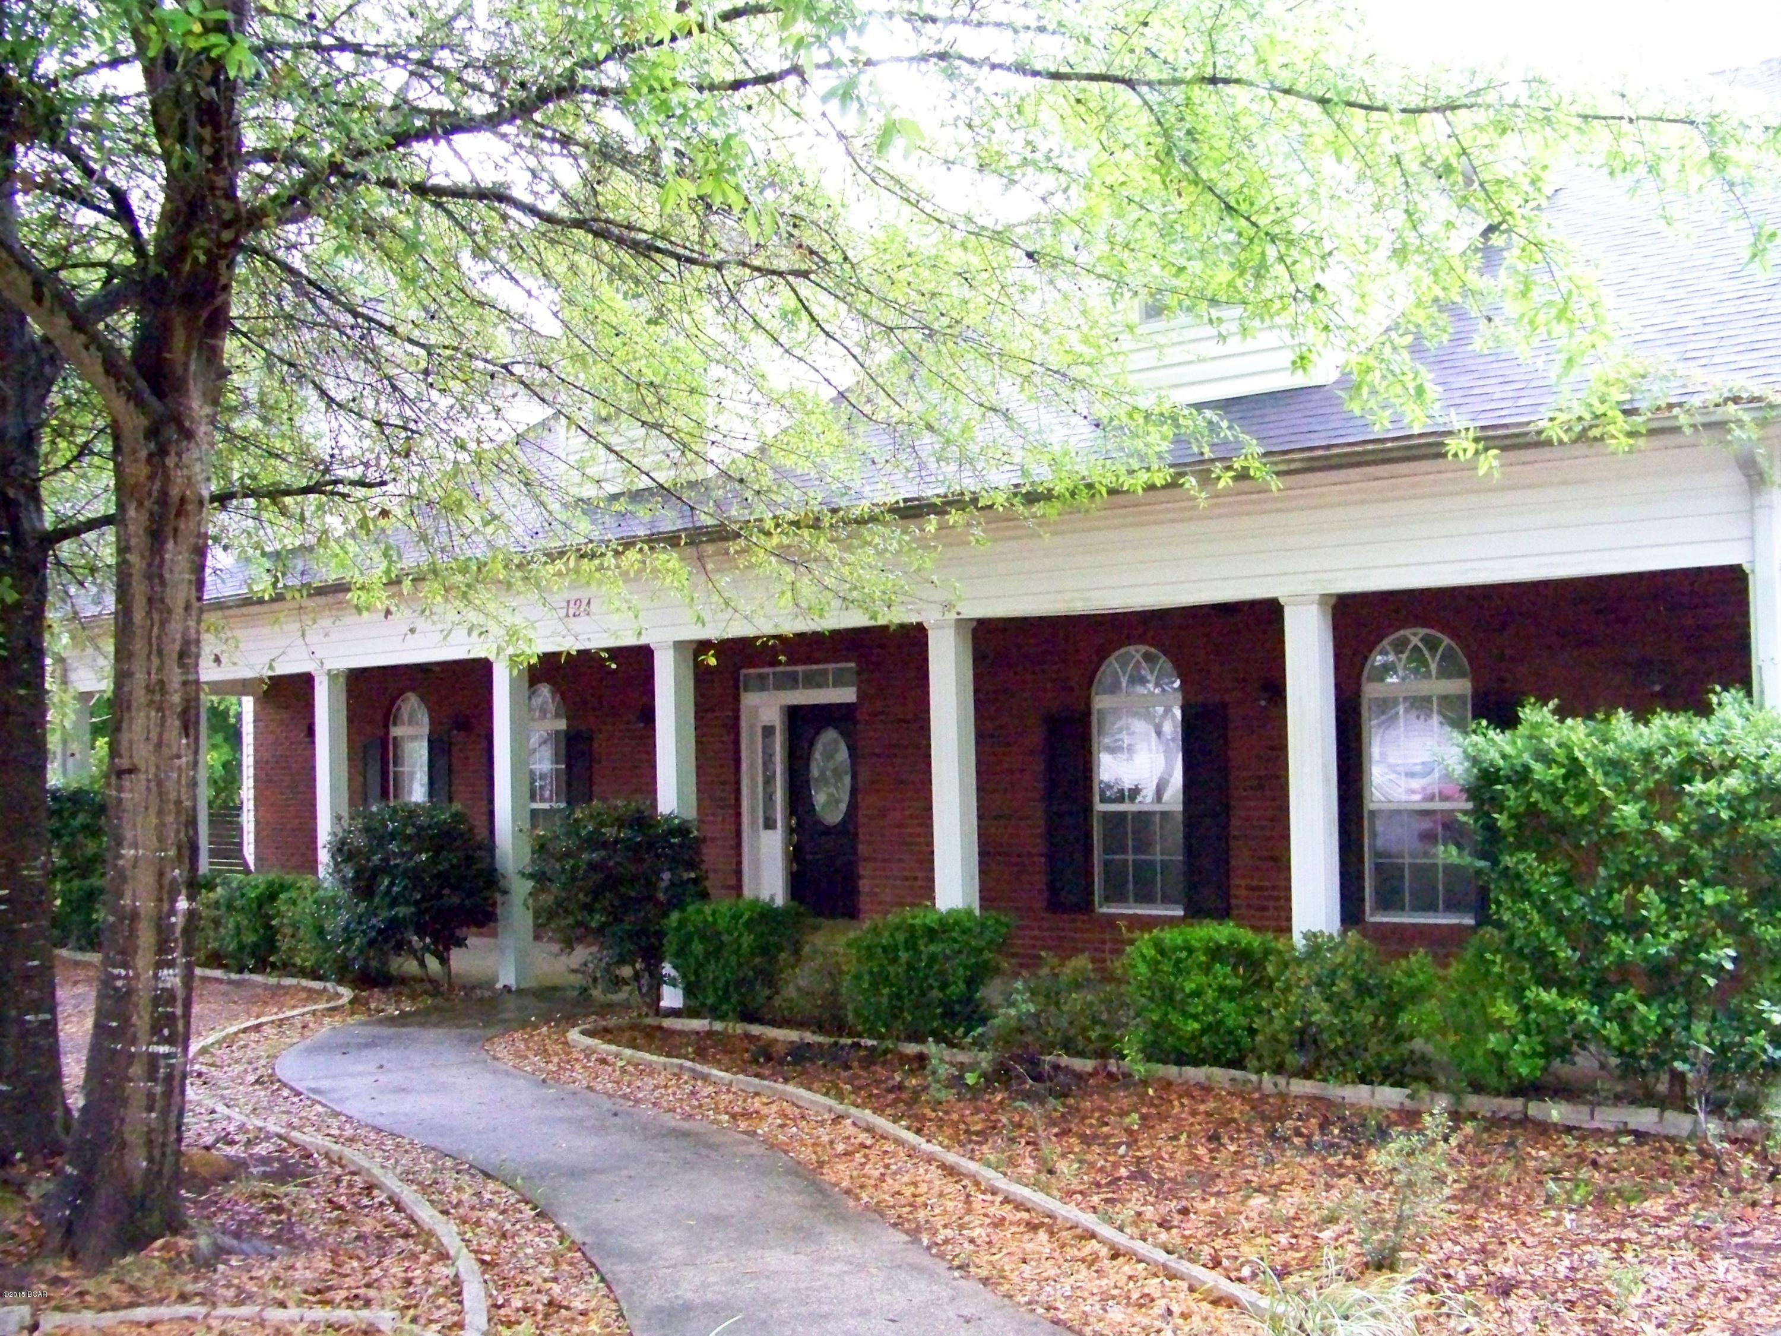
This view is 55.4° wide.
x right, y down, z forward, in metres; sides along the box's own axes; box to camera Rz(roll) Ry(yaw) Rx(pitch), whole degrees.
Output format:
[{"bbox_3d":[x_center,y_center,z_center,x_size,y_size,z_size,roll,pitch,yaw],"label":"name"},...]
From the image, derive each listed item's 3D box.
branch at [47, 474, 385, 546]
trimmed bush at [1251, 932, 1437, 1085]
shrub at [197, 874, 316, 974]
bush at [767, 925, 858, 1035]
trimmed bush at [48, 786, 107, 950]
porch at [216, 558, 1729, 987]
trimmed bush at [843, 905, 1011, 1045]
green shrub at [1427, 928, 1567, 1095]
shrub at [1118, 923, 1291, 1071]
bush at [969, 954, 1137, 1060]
[{"bbox_3d":[-3.024,-0.701,7.600,1.550,0.340,0.320,-1,-3,-7],"label":"branch"},{"bbox_3d":[2.297,1.719,8.636,0.929,0.753,0.818,-3,-3,35],"label":"trimmed bush"},{"bbox_3d":[-5.496,2.185,14.639,1.083,0.852,0.975,-3,-3,35],"label":"shrub"},{"bbox_3d":[-0.489,1.924,10.599,0.720,0.700,0.640,-3,-3,35],"label":"bush"},{"bbox_3d":[-7.954,1.965,16.692,1.150,1.580,1.100,-3,-3,35],"label":"trimmed bush"},{"bbox_3d":[-0.582,1.083,12.375,13.098,2.484,2.557,-3,-3,35],"label":"porch"},{"bbox_3d":[0.217,1.820,10.103,1.047,0.797,0.922,-3,-3,35],"label":"trimmed bush"},{"bbox_3d":[2.963,1.656,8.168,0.780,0.800,0.700,-3,-3,35],"label":"green shrub"},{"bbox_3d":[1.683,1.745,9.070,0.887,0.774,0.781,-3,-3,35],"label":"shrub"},{"bbox_3d":[0.921,1.902,9.603,0.928,0.551,0.816,-3,-3,35],"label":"bush"}]

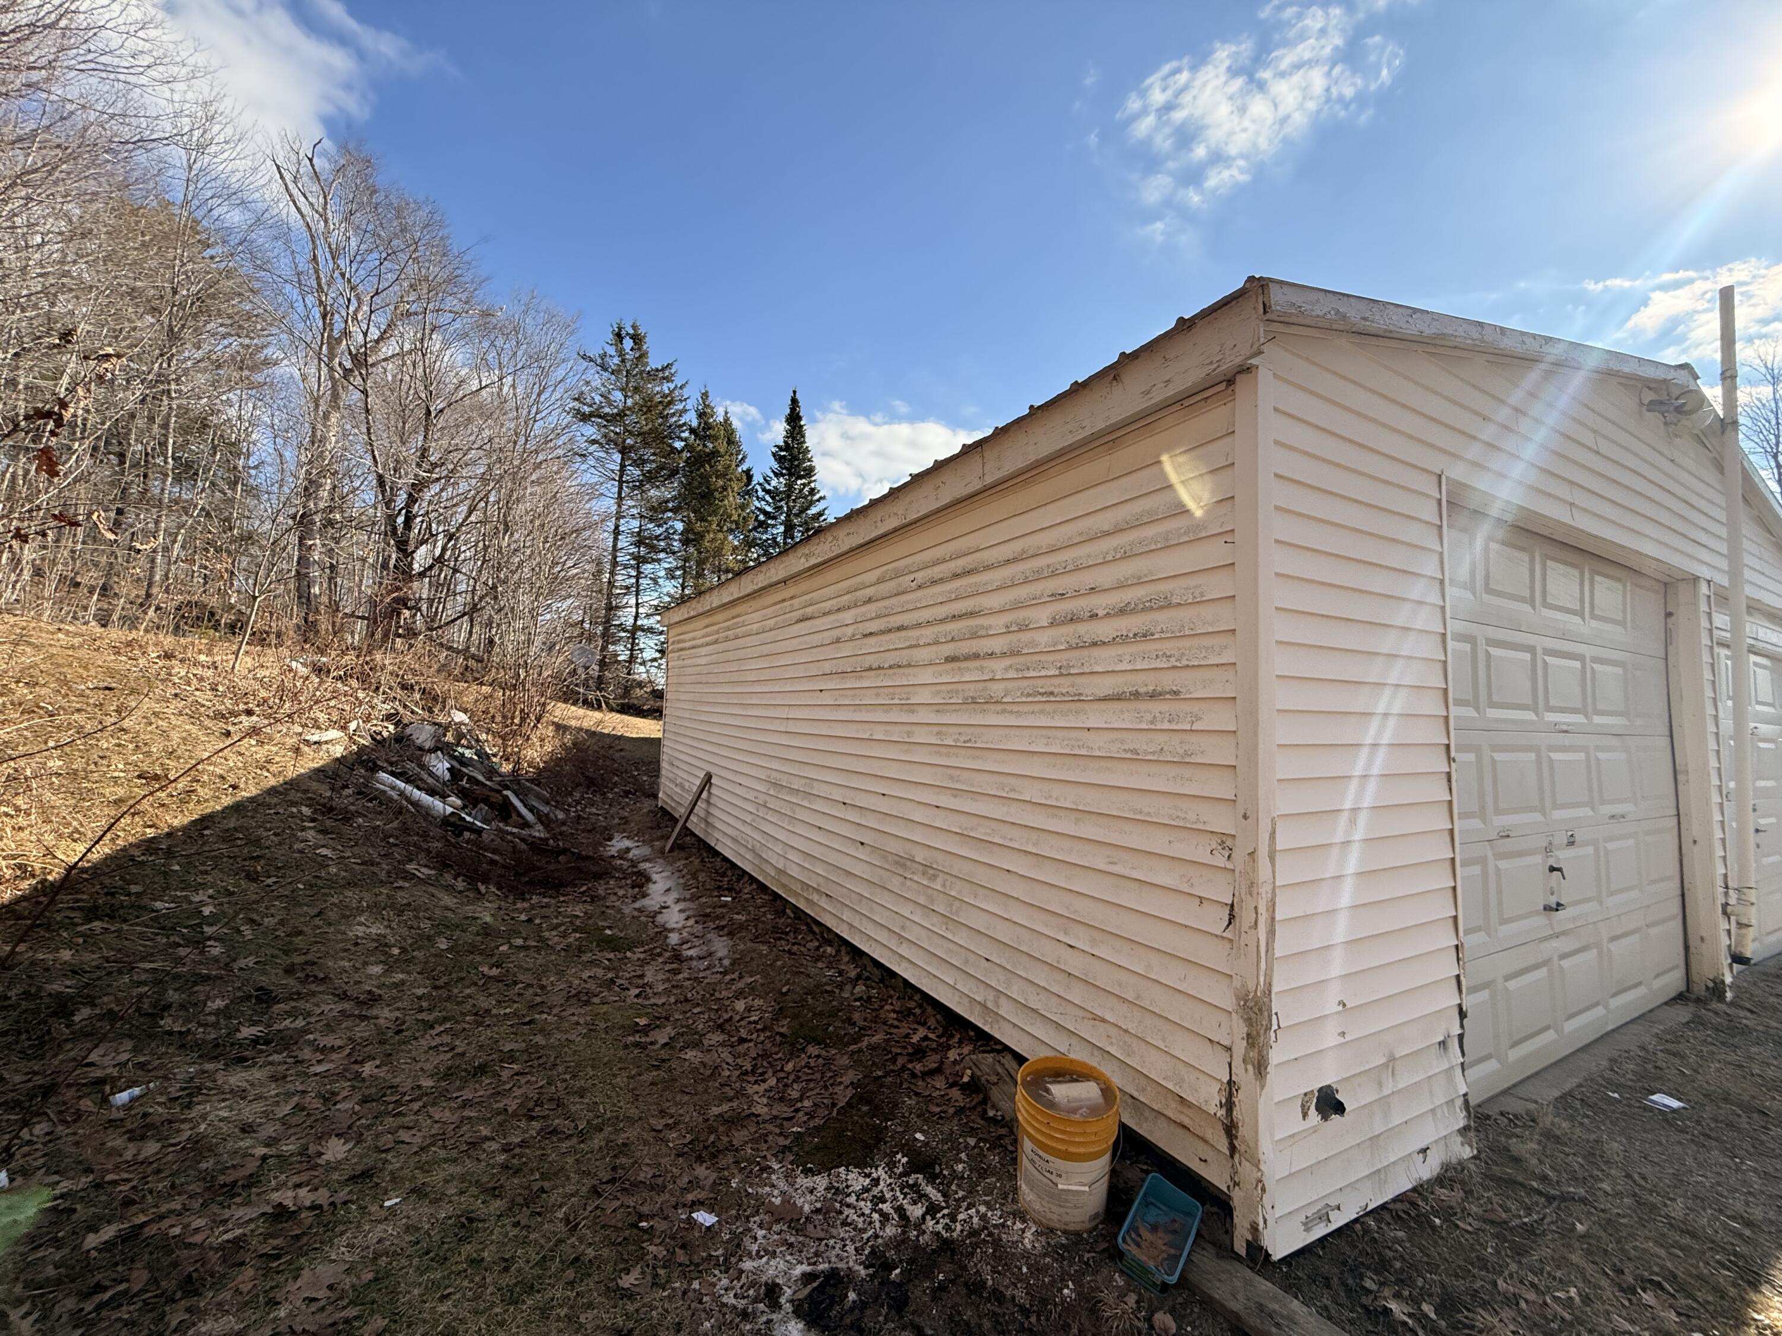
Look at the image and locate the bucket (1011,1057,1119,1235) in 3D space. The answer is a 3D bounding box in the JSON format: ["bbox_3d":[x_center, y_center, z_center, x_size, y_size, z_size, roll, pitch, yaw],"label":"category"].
[{"bbox_3d":[0.540,1.472,2.230,0.305,0.365,0.305,3,1,16],"label":"bucket"}]

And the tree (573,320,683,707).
[{"bbox_3d":[-8.095,-4.823,22.000,3.500,11.700,3.500,3,-5,-21],"label":"tree"}]

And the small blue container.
[{"bbox_3d":[0.747,1.572,2.000,0.162,0.085,0.305,15,12,36],"label":"small blue container"}]

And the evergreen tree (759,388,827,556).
[{"bbox_3d":[-3.729,-4.616,27.000,3.200,11.800,3.200,2,-5,-8],"label":"evergreen tree"}]

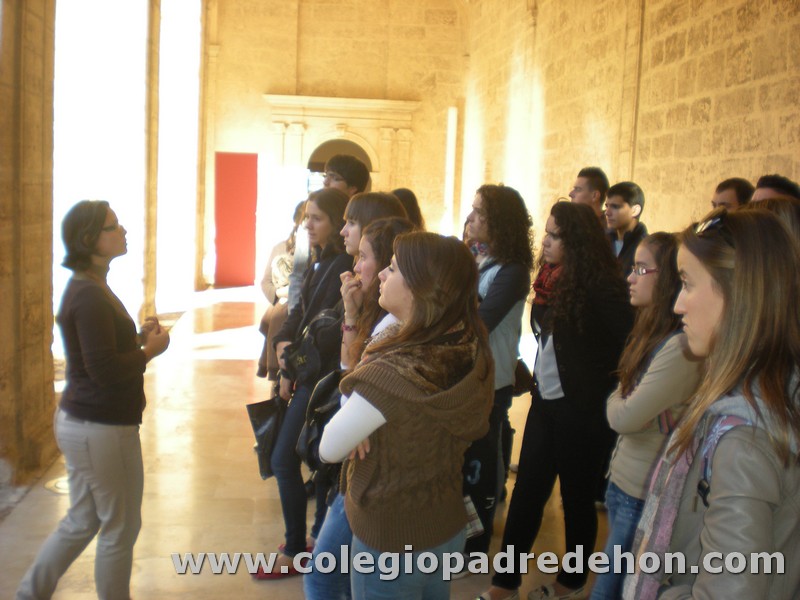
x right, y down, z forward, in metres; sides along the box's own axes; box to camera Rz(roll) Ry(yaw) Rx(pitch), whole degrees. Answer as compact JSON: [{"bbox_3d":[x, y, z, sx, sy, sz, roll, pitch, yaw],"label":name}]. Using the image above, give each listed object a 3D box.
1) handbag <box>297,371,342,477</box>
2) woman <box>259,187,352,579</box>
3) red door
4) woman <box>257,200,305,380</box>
[{"bbox_3d":[-0.256,0.405,2.900,0.180,0.380,0.300,-1,7,-21],"label":"handbag"},{"bbox_3d":[-0.421,0.342,3.750,0.420,1.632,0.500,-1,7,-23],"label":"woman"},{"bbox_3d":[-2.812,-1.356,15.089,0.730,2.305,0.080,1,6,-7],"label":"red door"},{"bbox_3d":[-0.622,0.184,5.360,0.500,1.573,0.360,3,7,9],"label":"woman"}]

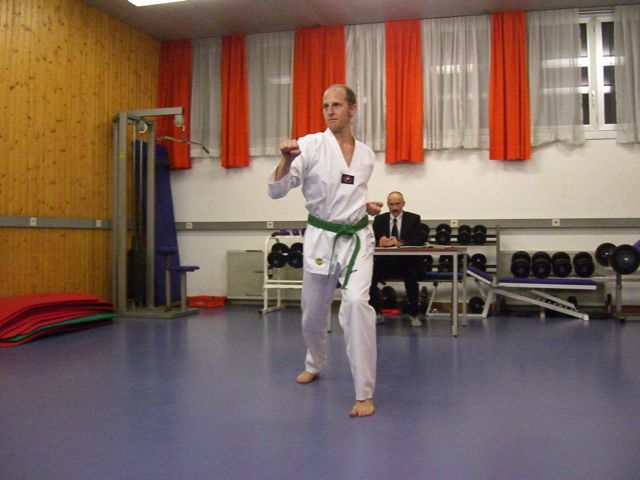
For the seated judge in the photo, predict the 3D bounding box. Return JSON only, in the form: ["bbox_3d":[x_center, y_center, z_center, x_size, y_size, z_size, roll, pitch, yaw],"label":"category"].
[{"bbox_3d":[0.800,0.160,7.030,0.560,1.300,0.880,0,0,12],"label":"seated judge"}]

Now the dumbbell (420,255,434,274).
[{"bbox_3d":[1.176,0.283,7.792,0.165,0.165,0.290,0,28,13],"label":"dumbbell"}]

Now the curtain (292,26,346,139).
[{"bbox_3d":[0.003,-1.680,8.261,0.653,1.608,0.130,0,0,13],"label":"curtain"}]

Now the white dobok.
[{"bbox_3d":[-0.002,0.099,3.858,0.628,1.398,0.814,0,0,-14],"label":"white dobok"}]

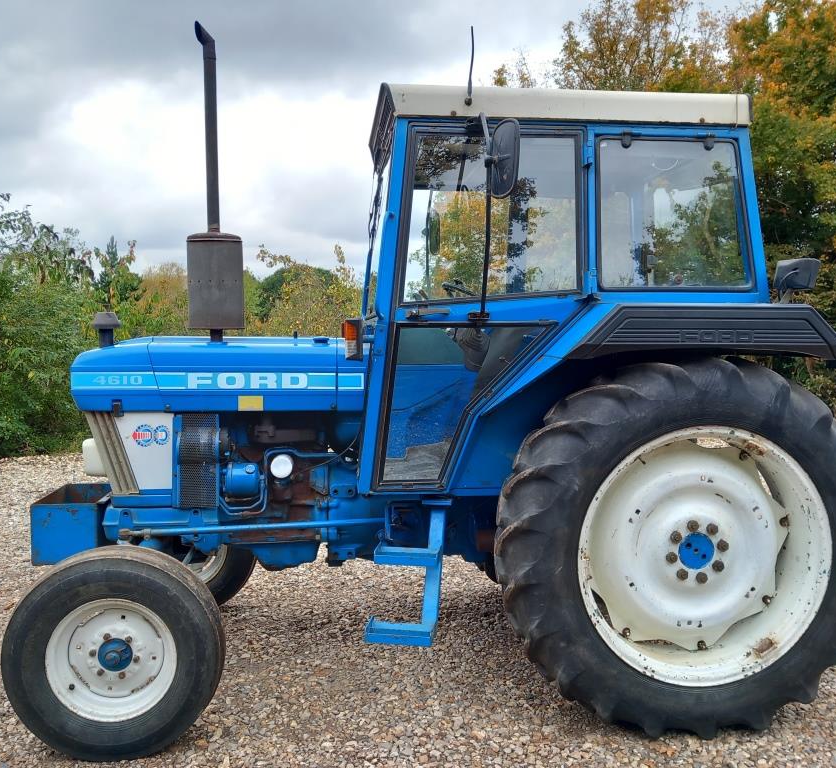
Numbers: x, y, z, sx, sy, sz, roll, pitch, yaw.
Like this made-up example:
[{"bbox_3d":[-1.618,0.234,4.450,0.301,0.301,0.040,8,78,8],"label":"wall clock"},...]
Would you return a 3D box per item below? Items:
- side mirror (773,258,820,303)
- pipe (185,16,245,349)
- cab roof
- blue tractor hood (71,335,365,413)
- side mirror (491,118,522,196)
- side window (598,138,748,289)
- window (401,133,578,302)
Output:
[{"bbox_3d":[1.499,-0.410,3.162,0.175,0.173,0.150,0,3,-5],"label":"side mirror"},{"bbox_3d":[-0.884,-0.889,3.489,0.250,1.389,0.170,0,3,-5],"label":"pipe"},{"bbox_3d":[0.530,-1.110,3.657,1.455,0.145,1.170,0,3,-5],"label":"cab roof"},{"bbox_3d":[-0.848,-0.057,3.579,1.220,0.287,0.589,0,5,-6],"label":"blue tractor hood"},{"bbox_3d":[0.314,-0.810,2.869,0.050,0.280,0.170,-1,4,-22],"label":"side mirror"},{"bbox_3d":[0.999,-0.664,3.112,0.613,0.578,0.050,0,3,-5],"label":"side window"},{"bbox_3d":[0.272,-0.633,3.037,0.685,0.640,0.050,0,3,-5],"label":"window"}]

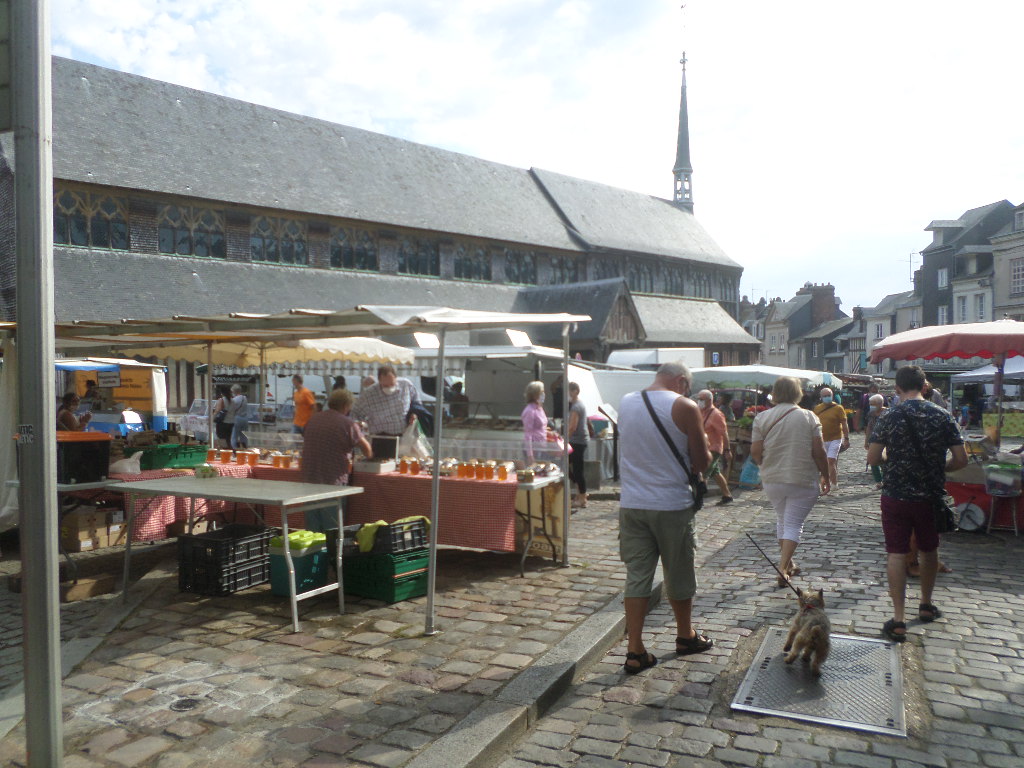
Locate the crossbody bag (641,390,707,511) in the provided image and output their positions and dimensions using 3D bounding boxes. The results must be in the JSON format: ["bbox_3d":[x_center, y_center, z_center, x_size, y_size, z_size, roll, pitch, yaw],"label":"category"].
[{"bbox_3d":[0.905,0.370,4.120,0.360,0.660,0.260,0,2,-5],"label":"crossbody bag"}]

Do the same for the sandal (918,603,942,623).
[{"bbox_3d":[2.885,1.560,5.081,0.275,0.095,0.105,1,-2,-44],"label":"sandal"}]

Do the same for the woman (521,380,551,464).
[{"bbox_3d":[0.258,0.783,8.418,0.380,1.630,0.460,0,-1,-6],"label":"woman"}]

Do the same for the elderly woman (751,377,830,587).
[{"bbox_3d":[2.313,0.801,6.138,0.620,1.680,0.500,-1,-1,24],"label":"elderly woman"}]

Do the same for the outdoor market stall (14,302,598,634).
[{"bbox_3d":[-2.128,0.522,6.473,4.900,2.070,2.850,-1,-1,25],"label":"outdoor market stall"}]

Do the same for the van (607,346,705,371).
[{"bbox_3d":[4.957,0.218,27.299,5.500,3.000,2.050,-2,2,-44],"label":"van"}]

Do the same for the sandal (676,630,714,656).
[{"bbox_3d":[1.120,1.553,4.471,0.275,0.095,0.105,1,-2,-40],"label":"sandal"}]

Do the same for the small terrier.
[{"bbox_3d":[1.688,1.396,4.234,0.230,0.390,0.500,-1,-1,17],"label":"small terrier"}]

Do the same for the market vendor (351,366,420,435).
[{"bbox_3d":[-1.217,0.701,7.169,0.660,1.740,0.480,-1,-1,6],"label":"market vendor"}]

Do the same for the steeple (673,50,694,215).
[{"bbox_3d":[12.778,-18.780,55.000,1.500,12.000,1.500,-2,2,-44],"label":"steeple"}]

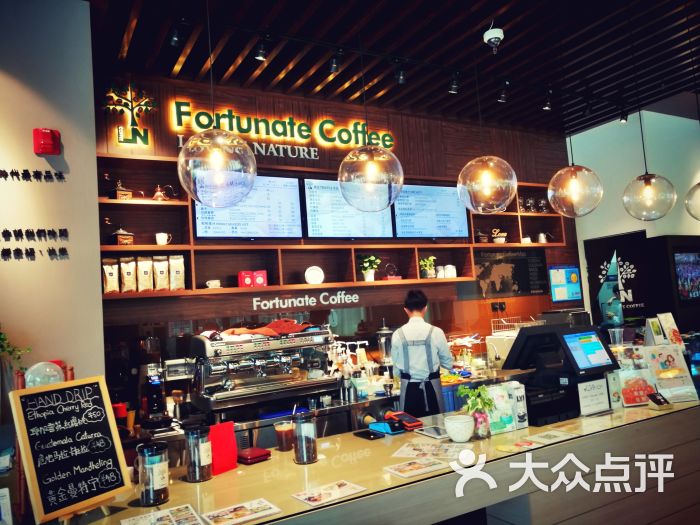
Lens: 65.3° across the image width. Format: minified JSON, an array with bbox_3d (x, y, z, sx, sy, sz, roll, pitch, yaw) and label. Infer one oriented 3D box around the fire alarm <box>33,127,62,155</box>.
[{"bbox_3d":[-1.760,-0.699,3.163,0.143,0.148,0.060,-2,-6,-29],"label":"fire alarm"}]

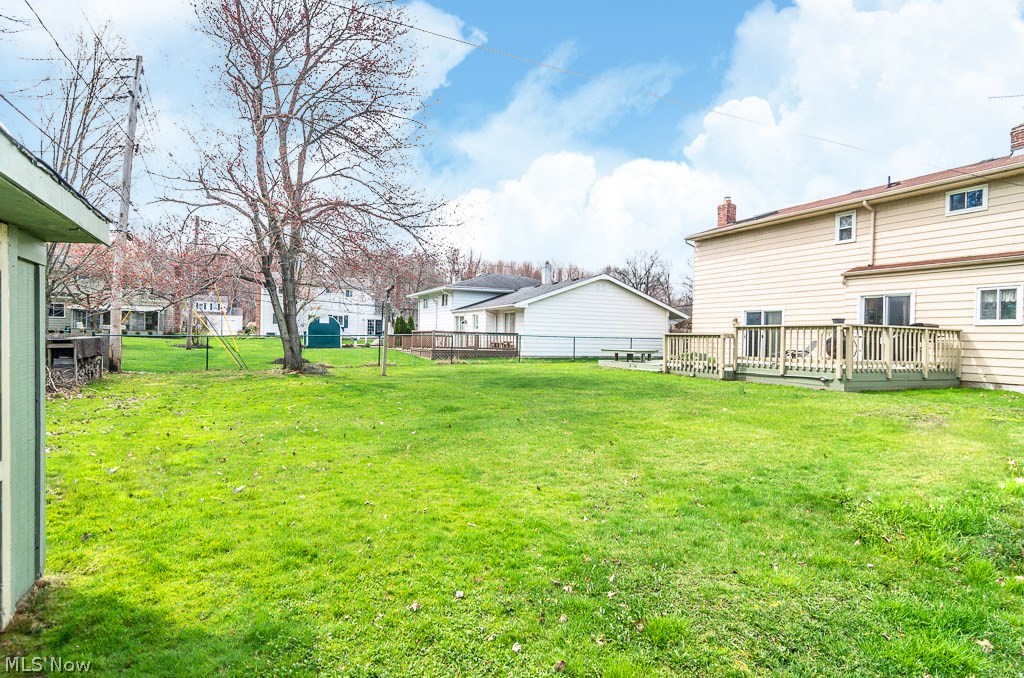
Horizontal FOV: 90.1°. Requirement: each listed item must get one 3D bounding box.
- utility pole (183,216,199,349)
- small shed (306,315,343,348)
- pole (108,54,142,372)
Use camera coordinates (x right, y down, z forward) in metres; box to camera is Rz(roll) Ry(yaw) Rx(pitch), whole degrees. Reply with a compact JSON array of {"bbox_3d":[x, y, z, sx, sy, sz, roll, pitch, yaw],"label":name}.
[{"bbox_3d":[-24.601,-4.345,39.500,0.330,10.300,0.330,4,1,-28],"label":"utility pole"},{"bbox_3d":[-15.708,-0.576,42.396,2.670,2.550,2.900,0,1,-28],"label":"small shed"},{"bbox_3d":[-12.644,-4.127,16.800,0.330,10.400,0.330,4,1,-28],"label":"pole"}]

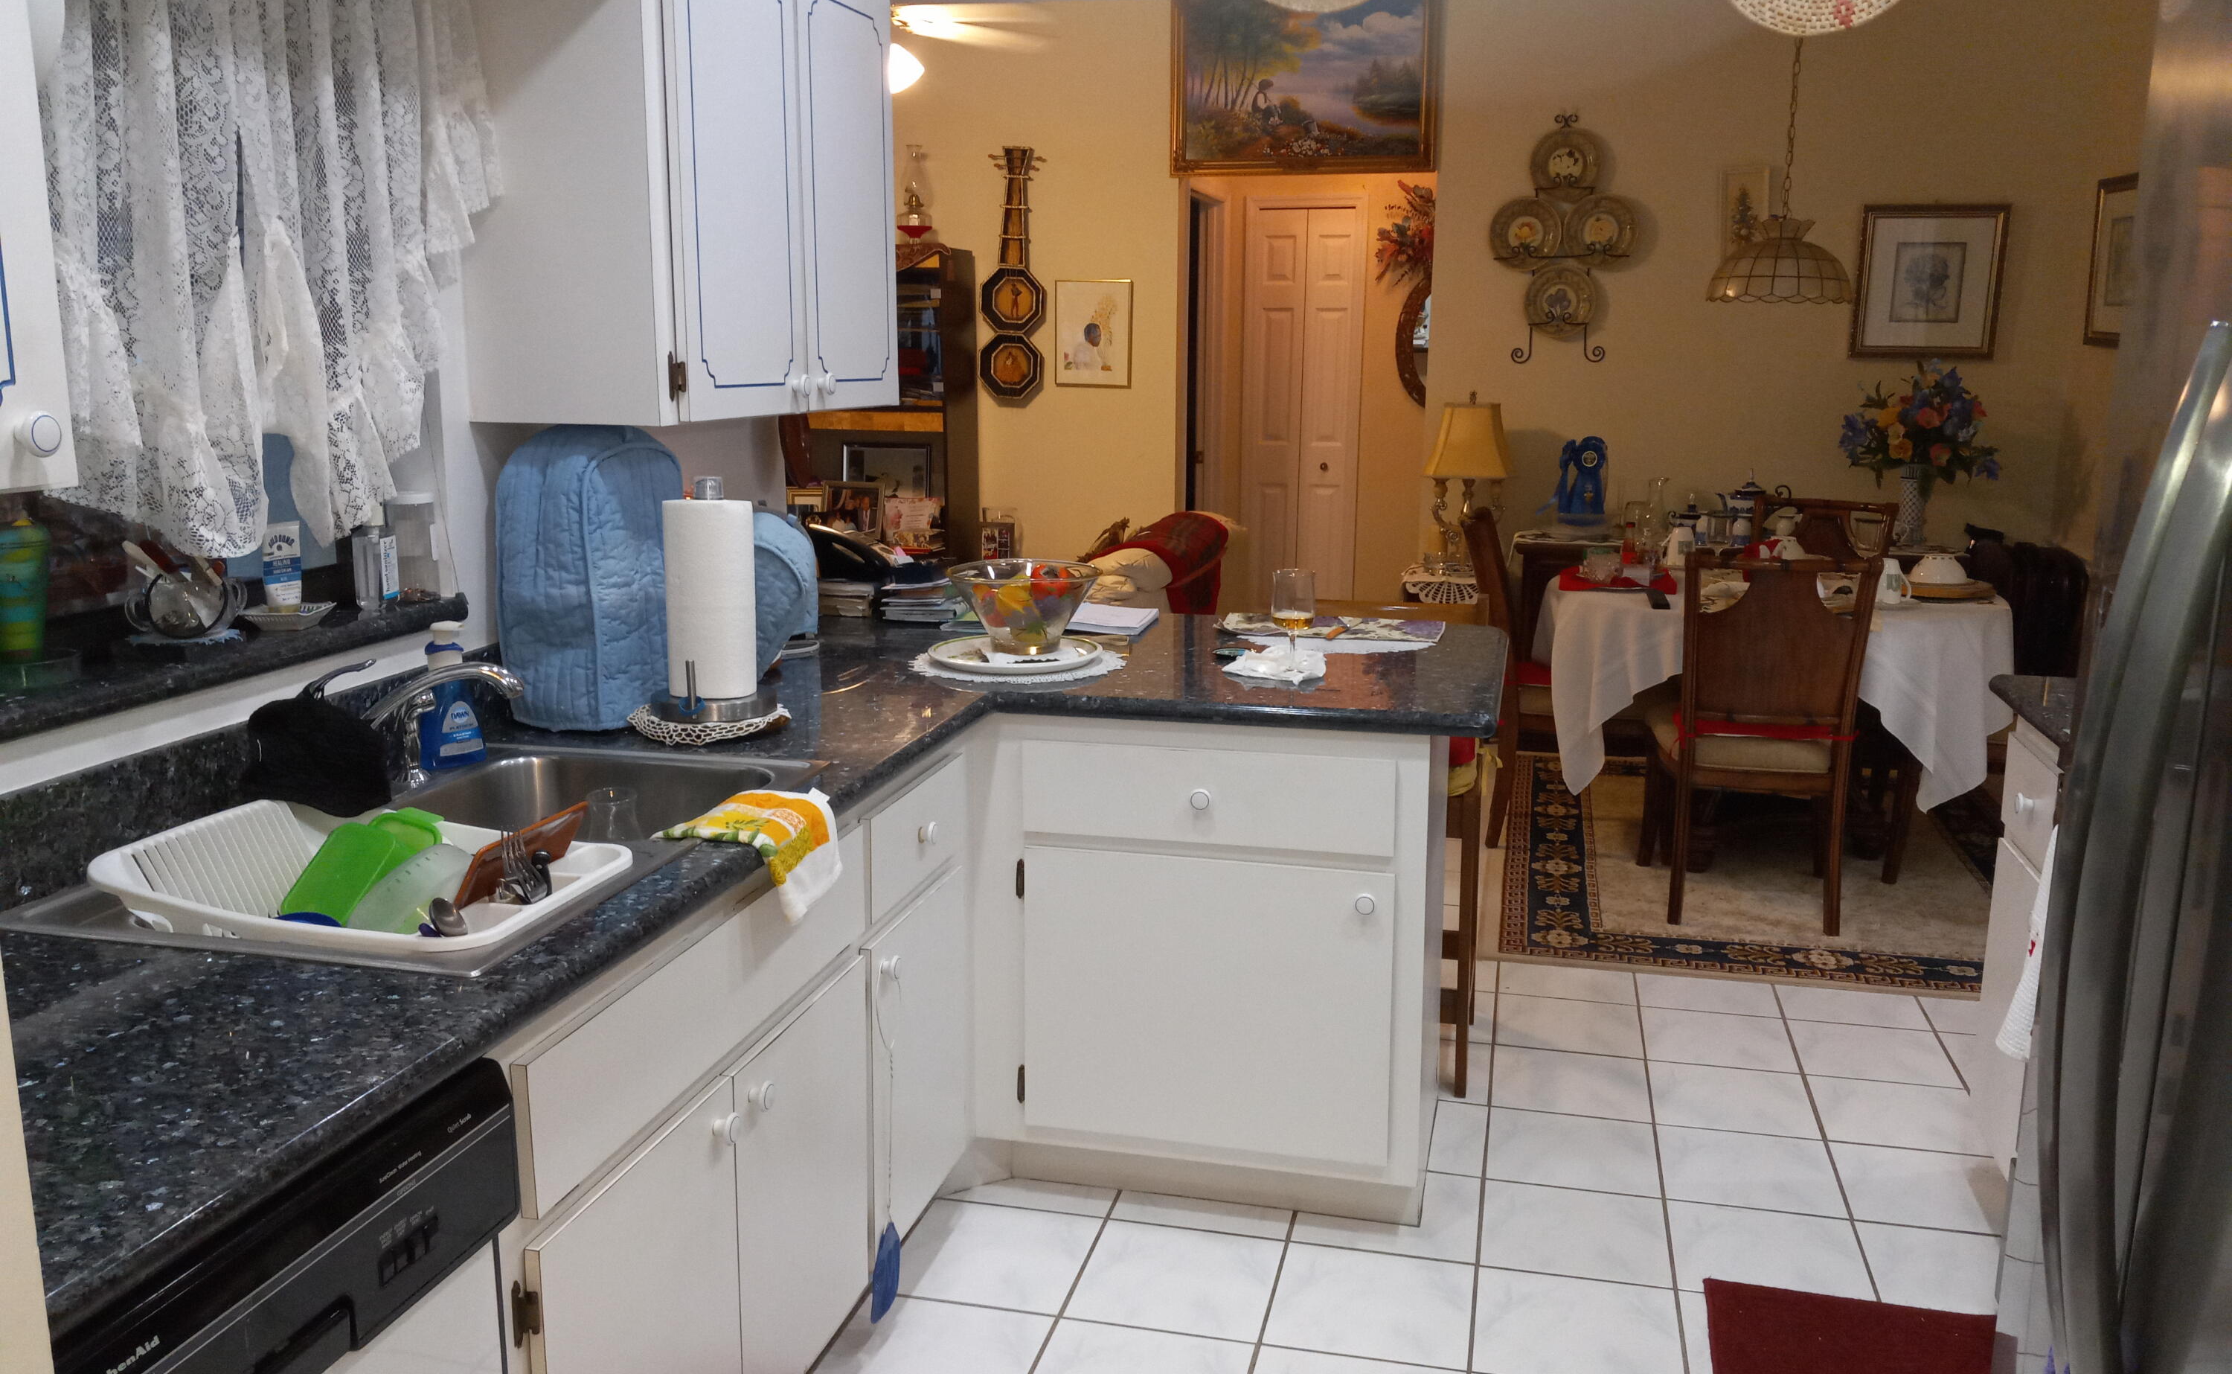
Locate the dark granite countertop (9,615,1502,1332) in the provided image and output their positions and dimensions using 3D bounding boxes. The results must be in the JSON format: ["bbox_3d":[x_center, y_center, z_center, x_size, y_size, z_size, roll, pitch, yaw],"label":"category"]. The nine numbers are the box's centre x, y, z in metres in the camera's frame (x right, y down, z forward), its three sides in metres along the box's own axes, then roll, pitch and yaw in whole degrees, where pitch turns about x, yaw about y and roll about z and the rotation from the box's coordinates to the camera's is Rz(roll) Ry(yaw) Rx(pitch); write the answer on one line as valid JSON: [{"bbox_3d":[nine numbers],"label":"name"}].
[{"bbox_3d":[-0.246,0.139,2.333,1.457,0.045,2.852,3,11,13],"label":"dark granite countertop"}]

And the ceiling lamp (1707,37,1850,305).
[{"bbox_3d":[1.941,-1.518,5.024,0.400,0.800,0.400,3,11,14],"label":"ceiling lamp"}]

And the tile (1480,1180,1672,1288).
[{"bbox_3d":[0.780,0.928,2.958,0.304,0.010,0.304,3,11,13],"label":"tile"}]

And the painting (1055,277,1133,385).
[{"bbox_3d":[-0.092,-1.387,6.847,0.315,0.415,0.024,3,11,14],"label":"painting"}]

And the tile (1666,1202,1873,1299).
[{"bbox_3d":[1.068,0.931,2.849,0.303,0.010,0.303,3,11,13],"label":"tile"}]

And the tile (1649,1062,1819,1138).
[{"bbox_3d":[1.216,0.817,3.440,0.302,0.010,0.302,3,11,14],"label":"tile"}]

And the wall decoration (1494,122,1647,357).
[{"bbox_3d":[1.634,-1.627,6.333,0.515,0.885,0.090,3,11,14],"label":"wall decoration"}]

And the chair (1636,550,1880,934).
[{"bbox_3d":[1.660,0.097,4.531,0.500,0.965,0.600,3,11,13],"label":"chair"}]

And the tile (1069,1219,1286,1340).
[{"bbox_3d":[0.100,0.944,2.770,0.303,0.010,0.303,3,11,13],"label":"tile"}]

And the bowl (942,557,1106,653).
[{"bbox_3d":[-0.168,-0.138,3.176,0.283,0.147,0.283,0,11,0],"label":"bowl"}]

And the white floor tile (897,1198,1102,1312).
[{"bbox_3d":[-0.197,0.942,2.879,0.304,0.010,0.304,3,11,13],"label":"white floor tile"}]

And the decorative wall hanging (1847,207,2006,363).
[{"bbox_3d":[2.873,-1.426,6.145,0.480,0.527,0.030,3,11,13],"label":"decorative wall hanging"}]

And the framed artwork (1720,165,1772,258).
[{"bbox_3d":[2.236,-1.662,6.180,0.201,0.363,0.020,3,11,13],"label":"framed artwork"}]

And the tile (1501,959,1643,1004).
[{"bbox_3d":[1.074,0.696,4.140,0.304,0.010,0.304,3,11,13],"label":"tile"}]

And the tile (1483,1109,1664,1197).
[{"bbox_3d":[0.842,0.859,3.213,0.303,0.010,0.303,3,11,13],"label":"tile"}]

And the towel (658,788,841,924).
[{"bbox_3d":[-0.426,0.206,2.114,0.170,0.112,0.285,3,11,13],"label":"towel"}]

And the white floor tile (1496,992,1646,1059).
[{"bbox_3d":[0.987,0.744,3.799,0.303,0.010,0.303,3,11,13],"label":"white floor tile"}]

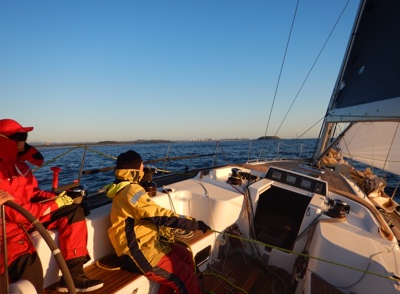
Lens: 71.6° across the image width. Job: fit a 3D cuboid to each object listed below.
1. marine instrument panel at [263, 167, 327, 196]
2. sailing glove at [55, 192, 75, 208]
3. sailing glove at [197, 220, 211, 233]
[{"bbox_3d":[1.070,0.398,3.092,0.665,0.145,0.070,14,-9,29],"label":"marine instrument panel"},{"bbox_3d":[-0.782,0.303,1.600,0.120,0.085,0.090,-3,1,-30],"label":"sailing glove"},{"bbox_3d":[0.029,0.615,2.150,0.110,0.090,0.090,21,-11,-30],"label":"sailing glove"}]

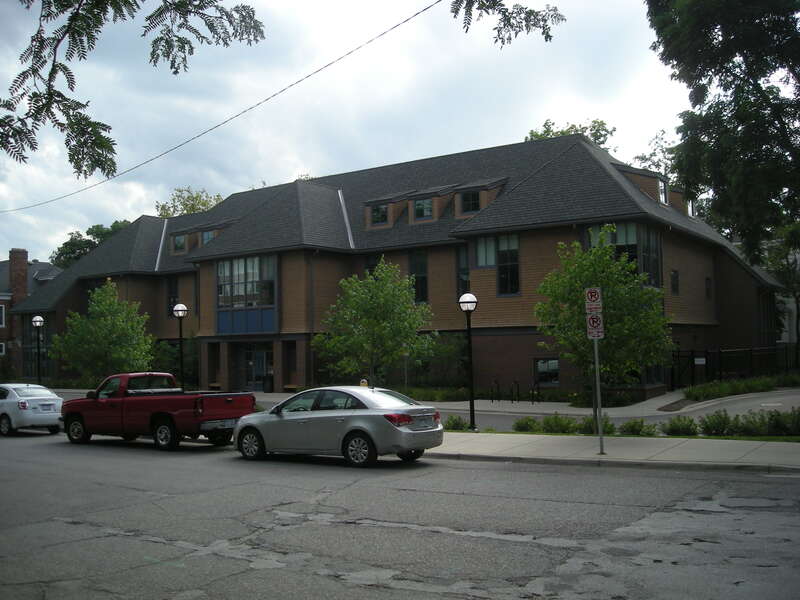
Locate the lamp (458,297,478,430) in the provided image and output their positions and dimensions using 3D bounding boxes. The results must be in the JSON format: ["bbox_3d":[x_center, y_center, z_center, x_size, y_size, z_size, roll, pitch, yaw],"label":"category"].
[{"bbox_3d":[1.716,1.483,19.697,0.460,3.307,0.460,-1,-3,0],"label":"lamp"}]

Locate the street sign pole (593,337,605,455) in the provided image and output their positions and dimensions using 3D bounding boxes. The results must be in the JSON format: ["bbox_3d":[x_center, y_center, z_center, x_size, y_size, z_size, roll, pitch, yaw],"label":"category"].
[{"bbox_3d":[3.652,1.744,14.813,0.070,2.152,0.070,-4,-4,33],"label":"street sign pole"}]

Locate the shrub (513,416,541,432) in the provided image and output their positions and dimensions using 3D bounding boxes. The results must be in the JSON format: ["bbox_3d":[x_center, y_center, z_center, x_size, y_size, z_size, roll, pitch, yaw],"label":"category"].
[{"bbox_3d":[2.893,2.847,18.500,0.640,0.380,0.620,-1,-3,0],"label":"shrub"}]

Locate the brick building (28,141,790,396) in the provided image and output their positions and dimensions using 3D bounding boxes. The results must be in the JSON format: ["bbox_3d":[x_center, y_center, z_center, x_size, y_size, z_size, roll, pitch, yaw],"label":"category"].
[{"bbox_3d":[-2.007,-0.892,51.101,42.500,11.950,23.000,-4,-4,33],"label":"brick building"}]

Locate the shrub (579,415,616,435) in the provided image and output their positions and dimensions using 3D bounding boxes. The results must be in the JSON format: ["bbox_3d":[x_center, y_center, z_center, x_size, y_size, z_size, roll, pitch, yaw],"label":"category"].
[{"bbox_3d":[4.324,2.740,17.800,0.780,0.440,0.740,-4,-4,34],"label":"shrub"}]

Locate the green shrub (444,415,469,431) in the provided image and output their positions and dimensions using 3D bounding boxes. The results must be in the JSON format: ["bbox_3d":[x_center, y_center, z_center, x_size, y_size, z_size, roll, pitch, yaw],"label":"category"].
[{"bbox_3d":[1.400,2.989,19.700,0.570,0.402,0.552,-1,-3,0],"label":"green shrub"}]

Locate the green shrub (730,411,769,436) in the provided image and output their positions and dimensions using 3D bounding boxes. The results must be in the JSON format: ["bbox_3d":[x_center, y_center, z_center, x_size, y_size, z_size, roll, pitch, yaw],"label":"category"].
[{"bbox_3d":[7.086,2.499,16.400,0.693,0.517,0.736,-4,-4,33],"label":"green shrub"}]

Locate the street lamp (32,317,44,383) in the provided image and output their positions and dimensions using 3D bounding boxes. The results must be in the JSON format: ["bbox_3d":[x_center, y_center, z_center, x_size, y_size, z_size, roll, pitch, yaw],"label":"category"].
[{"bbox_3d":[-13.187,2.224,29.502,0.460,3.350,0.460,-4,-4,33],"label":"street lamp"}]

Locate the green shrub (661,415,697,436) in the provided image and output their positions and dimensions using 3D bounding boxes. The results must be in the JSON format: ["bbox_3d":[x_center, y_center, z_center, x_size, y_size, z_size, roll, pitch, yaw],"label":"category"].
[{"bbox_3d":[5.839,2.612,16.900,0.715,0.439,0.690,-4,-4,33],"label":"green shrub"}]

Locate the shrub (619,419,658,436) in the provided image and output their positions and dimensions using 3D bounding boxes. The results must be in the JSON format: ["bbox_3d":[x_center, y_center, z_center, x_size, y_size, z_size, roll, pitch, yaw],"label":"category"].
[{"bbox_3d":[5.116,2.735,17.350,0.840,0.400,0.740,-4,-4,34],"label":"shrub"}]

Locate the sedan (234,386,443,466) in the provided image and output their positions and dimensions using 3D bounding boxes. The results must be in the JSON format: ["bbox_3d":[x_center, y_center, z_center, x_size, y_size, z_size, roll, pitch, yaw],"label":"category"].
[{"bbox_3d":[-1.360,2.445,16.120,4.600,1.475,1.820,-4,-6,34],"label":"sedan"}]

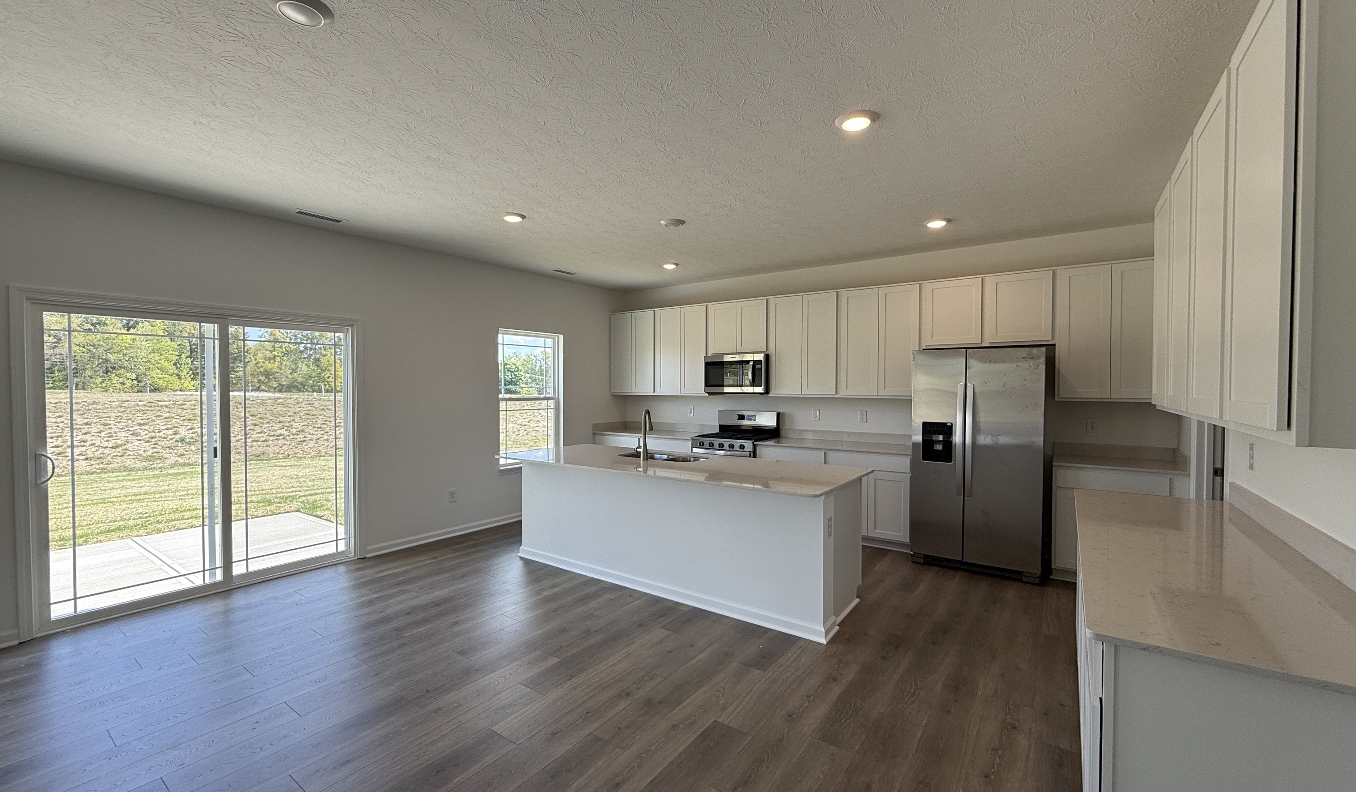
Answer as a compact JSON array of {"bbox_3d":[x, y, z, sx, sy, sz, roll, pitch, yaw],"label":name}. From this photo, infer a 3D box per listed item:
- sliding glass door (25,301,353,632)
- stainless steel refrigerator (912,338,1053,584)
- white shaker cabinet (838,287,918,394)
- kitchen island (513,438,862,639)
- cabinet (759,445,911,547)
[{"bbox_3d":[-3.301,0.409,3.959,0.120,2.000,1.805,1,1,35],"label":"sliding glass door"},{"bbox_3d":[2.543,0.519,4.625,0.913,1.777,0.780,1,2,36],"label":"stainless steel refrigerator"},{"bbox_3d":[1.994,-0.514,5.371,0.767,1.068,0.330,1,1,35],"label":"white shaker cabinet"},{"bbox_3d":[-0.073,0.971,4.237,2.801,0.906,1.070,1,2,36],"label":"kitchen island"},{"bbox_3d":[1.603,0.950,5.500,1.522,0.875,0.622,1,1,35],"label":"cabinet"}]

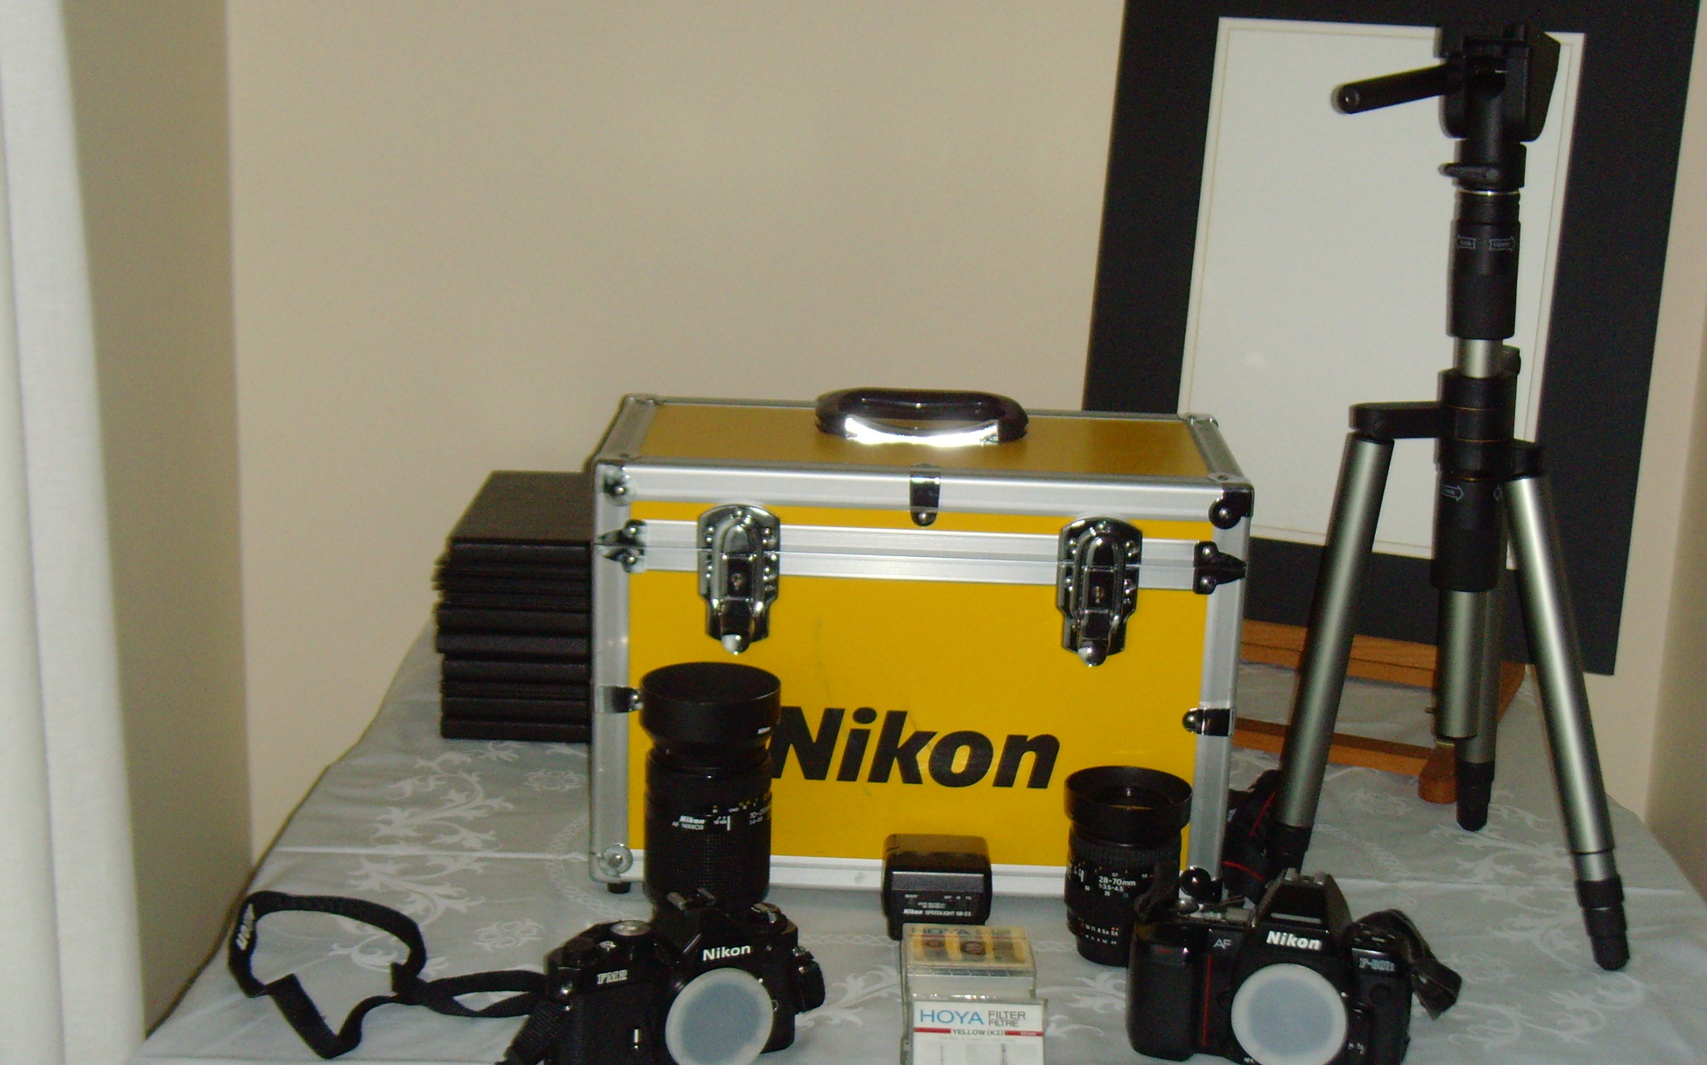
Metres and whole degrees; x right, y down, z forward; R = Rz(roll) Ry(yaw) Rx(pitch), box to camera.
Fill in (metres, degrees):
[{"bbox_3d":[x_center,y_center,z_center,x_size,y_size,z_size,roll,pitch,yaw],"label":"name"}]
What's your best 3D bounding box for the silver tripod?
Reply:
[{"bbox_3d":[0.353,-0.030,1.481,0.207,0.545,0.238,0,16,-9],"label":"silver tripod"}]

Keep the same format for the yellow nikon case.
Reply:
[{"bbox_3d":[0.039,0.059,1.563,0.390,0.304,0.190,2,16,0],"label":"yellow nikon case"}]

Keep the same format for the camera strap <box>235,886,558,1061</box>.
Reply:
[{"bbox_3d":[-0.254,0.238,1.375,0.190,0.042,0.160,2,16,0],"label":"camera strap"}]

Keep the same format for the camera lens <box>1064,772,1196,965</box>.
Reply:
[{"bbox_3d":[0.161,0.199,1.465,0.075,0.100,0.075,2,16,0],"label":"camera lens"}]

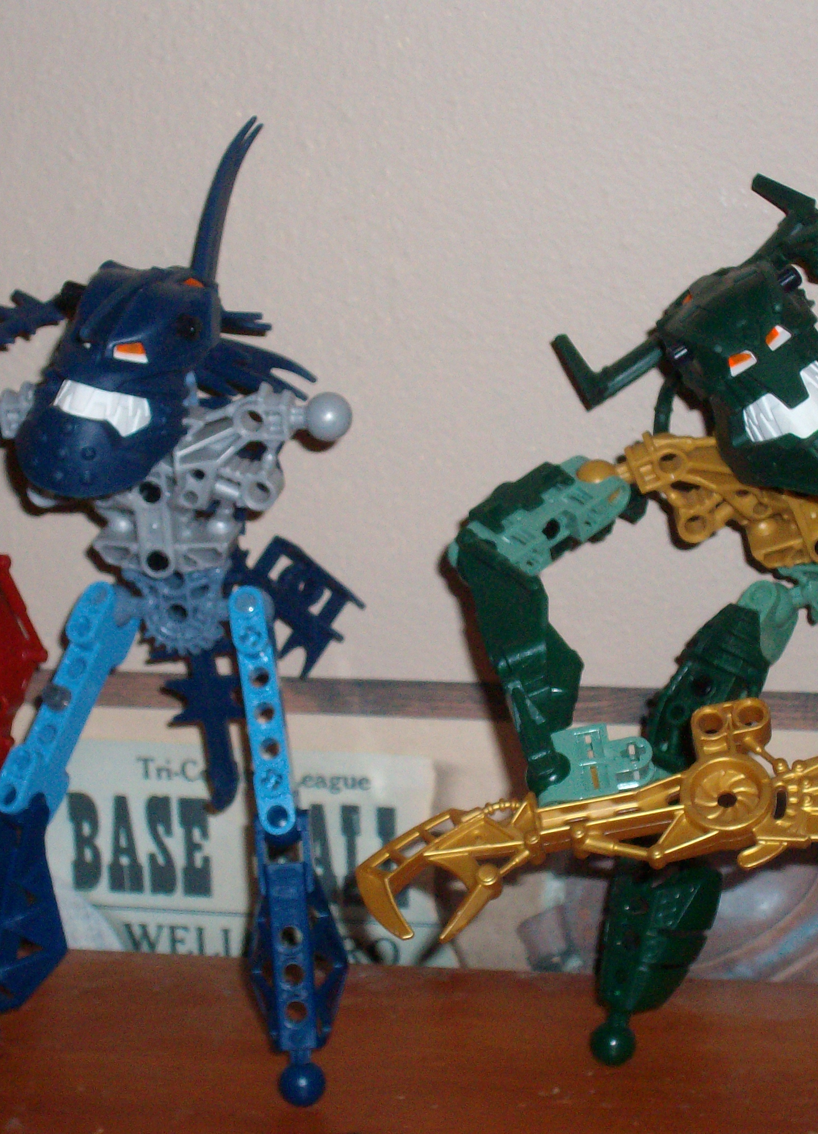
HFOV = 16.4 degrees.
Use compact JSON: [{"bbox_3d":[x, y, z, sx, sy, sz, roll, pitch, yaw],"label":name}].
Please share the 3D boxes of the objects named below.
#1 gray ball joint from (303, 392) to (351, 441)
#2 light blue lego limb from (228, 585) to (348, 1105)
[{"bbox_3d":[-0.017,-0.031,0.594,0.010,0.010,0.010,0,12,0],"label":"gray ball joint"},{"bbox_3d":[-0.027,0.060,0.614,0.021,0.114,0.022,-7,-2,3],"label":"light blue lego limb"}]

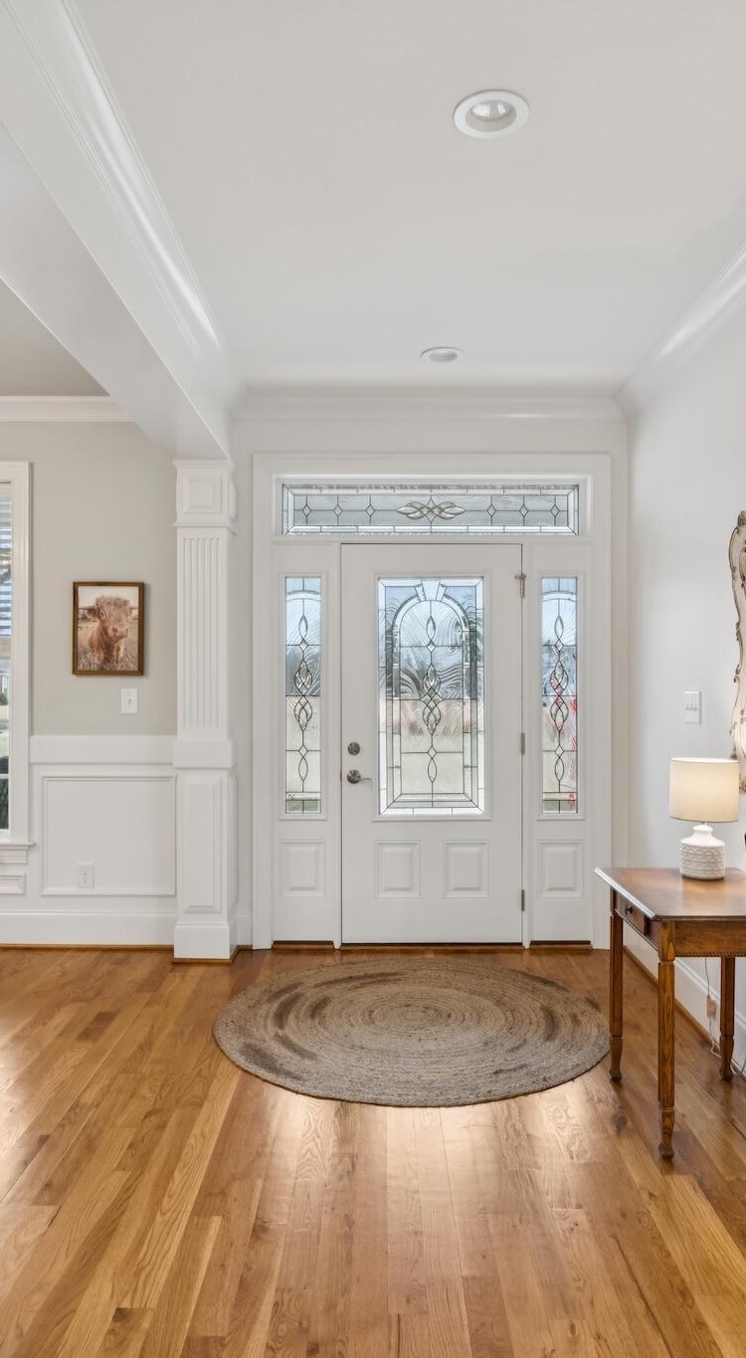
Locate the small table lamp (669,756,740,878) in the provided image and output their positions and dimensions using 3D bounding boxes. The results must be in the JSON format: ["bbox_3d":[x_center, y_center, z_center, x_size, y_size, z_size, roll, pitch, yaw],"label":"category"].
[{"bbox_3d":[1.116,0.464,3.040,0.233,0.386,0.233,0,0,1],"label":"small table lamp"}]

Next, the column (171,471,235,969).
[{"bbox_3d":[-0.812,0.158,4.450,0.280,2.400,0.250,0,0,0],"label":"column"}]

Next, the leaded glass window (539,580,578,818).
[{"bbox_3d":[0.929,0.087,4.570,0.195,1.200,0.040,0,0,0],"label":"leaded glass window"}]

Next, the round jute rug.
[{"bbox_3d":[0.162,1.349,3.620,1.530,0.012,1.530,0,0,0],"label":"round jute rug"}]

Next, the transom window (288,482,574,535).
[{"bbox_3d":[0.294,-0.857,4.590,1.500,0.270,0.045,0,0,1],"label":"transom window"}]

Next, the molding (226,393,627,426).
[{"bbox_3d":[0.293,-1.349,4.510,1.980,0.130,0.095,0,0,0],"label":"molding"}]

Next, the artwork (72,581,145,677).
[{"bbox_3d":[-1.329,-0.251,4.550,0.356,0.470,0.030,0,0,1],"label":"artwork"}]

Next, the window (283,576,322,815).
[{"bbox_3d":[-0.348,0.085,4.570,0.195,1.200,0.040,0,0,0],"label":"window"}]

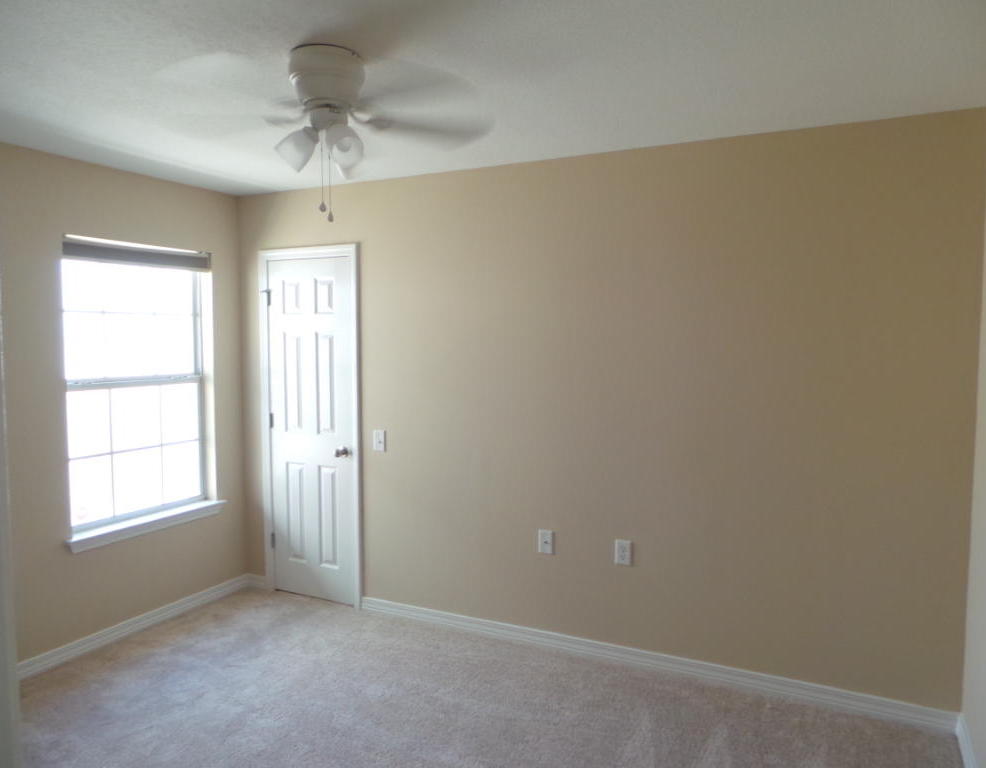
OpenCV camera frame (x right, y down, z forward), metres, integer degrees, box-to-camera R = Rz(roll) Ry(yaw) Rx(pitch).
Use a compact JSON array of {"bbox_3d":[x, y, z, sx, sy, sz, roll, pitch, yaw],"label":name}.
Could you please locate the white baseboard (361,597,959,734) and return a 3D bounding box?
[{"bbox_3d":[0.550,1.311,3.332,2.913,0.082,0.016,2,4,26],"label":"white baseboard"}]

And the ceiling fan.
[{"bbox_3d":[-0.495,-0.831,2.118,1.050,0.360,1.050,2,4,26],"label":"ceiling fan"}]

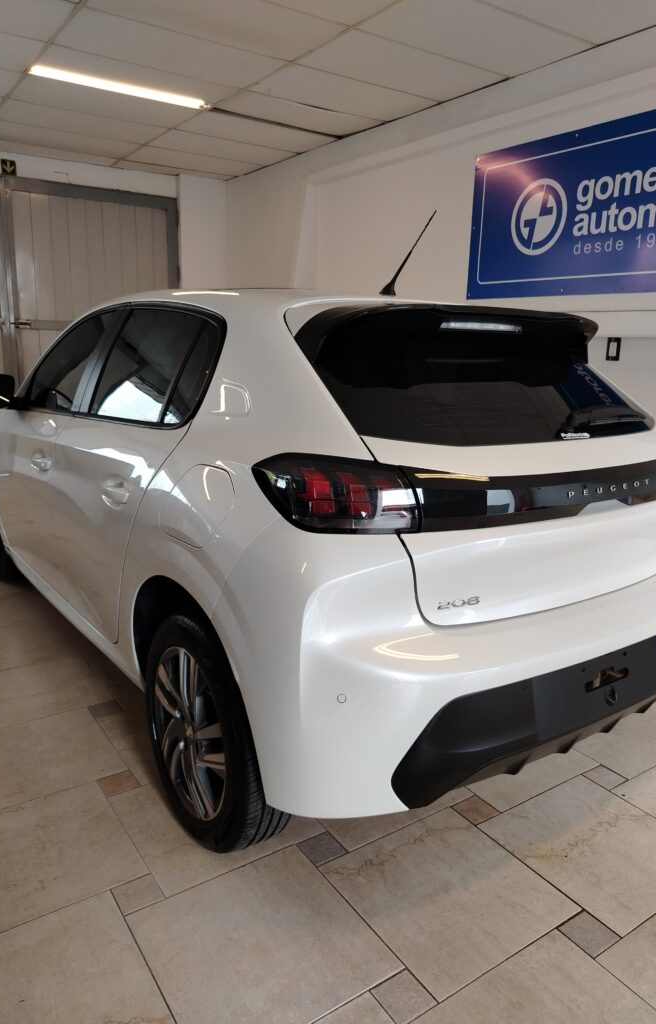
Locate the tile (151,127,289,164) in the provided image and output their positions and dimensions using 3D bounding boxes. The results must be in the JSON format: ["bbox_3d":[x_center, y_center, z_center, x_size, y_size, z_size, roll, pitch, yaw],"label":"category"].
[{"bbox_3d":[-0.922,-3.190,6.232,1.200,0.020,0.605,-8,16,-34],"label":"tile"}]

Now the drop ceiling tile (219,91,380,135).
[{"bbox_3d":[-0.231,-2.980,5.340,1.210,0.021,0.603,-8,17,-34],"label":"drop ceiling tile"}]

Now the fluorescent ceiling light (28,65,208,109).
[{"bbox_3d":[-1.345,-2.810,4.710,1.200,0.055,0.070,-8,16,-34],"label":"fluorescent ceiling light"}]

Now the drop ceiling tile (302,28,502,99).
[{"bbox_3d":[0.463,-2.732,4.373,1.210,0.021,0.603,-8,17,-34],"label":"drop ceiling tile"}]

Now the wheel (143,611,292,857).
[{"bbox_3d":[-0.289,0.560,1.883,0.205,0.618,0.618,-8,16,-34],"label":"wheel"}]

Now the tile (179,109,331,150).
[{"bbox_3d":[-0.578,-3.104,5.824,1.210,0.021,0.603,-8,17,-34],"label":"tile"}]

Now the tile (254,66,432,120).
[{"bbox_3d":[0.116,-2.856,4.857,1.210,0.021,0.603,-8,17,-34],"label":"tile"}]

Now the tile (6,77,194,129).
[{"bbox_3d":[-1.593,-2.956,5.134,1.210,0.021,0.603,-8,17,-34],"label":"tile"}]

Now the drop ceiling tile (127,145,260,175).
[{"bbox_3d":[-1.266,-3.317,6.722,1.200,0.020,0.605,-8,16,-34],"label":"drop ceiling tile"}]

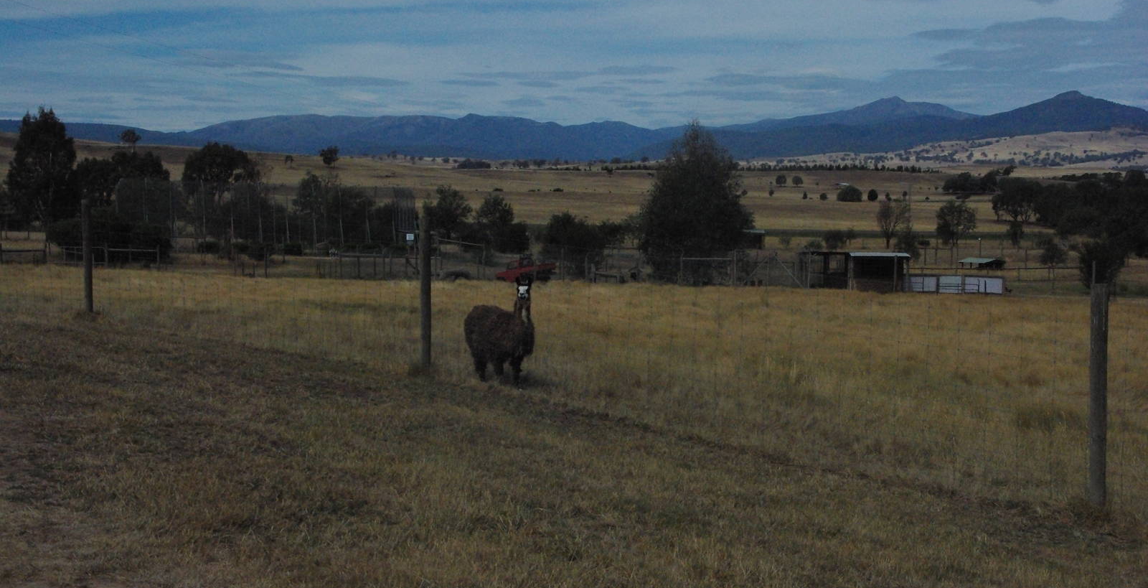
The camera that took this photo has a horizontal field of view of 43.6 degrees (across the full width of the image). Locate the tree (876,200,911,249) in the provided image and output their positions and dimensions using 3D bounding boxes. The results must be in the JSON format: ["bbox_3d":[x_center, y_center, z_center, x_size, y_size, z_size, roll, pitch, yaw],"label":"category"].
[{"bbox_3d":[40.061,-8.706,180.000,4.405,6.178,4.405,1,6,12],"label":"tree"}]

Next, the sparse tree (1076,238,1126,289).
[{"bbox_3d":[38.544,-2.261,105.000,3.662,3.735,3.662,2,6,20],"label":"sparse tree"}]

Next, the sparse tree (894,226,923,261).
[{"bbox_3d":[35.348,-5.359,152.000,2.976,3.699,2.976,1,6,13],"label":"sparse tree"}]

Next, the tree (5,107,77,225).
[{"bbox_3d":[-53.029,-12.717,143.000,7.087,11.691,7.087,-2,6,-20],"label":"tree"}]

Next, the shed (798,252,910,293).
[{"bbox_3d":[16.751,-1.315,86.000,6.500,2.500,3.300,1,6,14],"label":"shed"}]

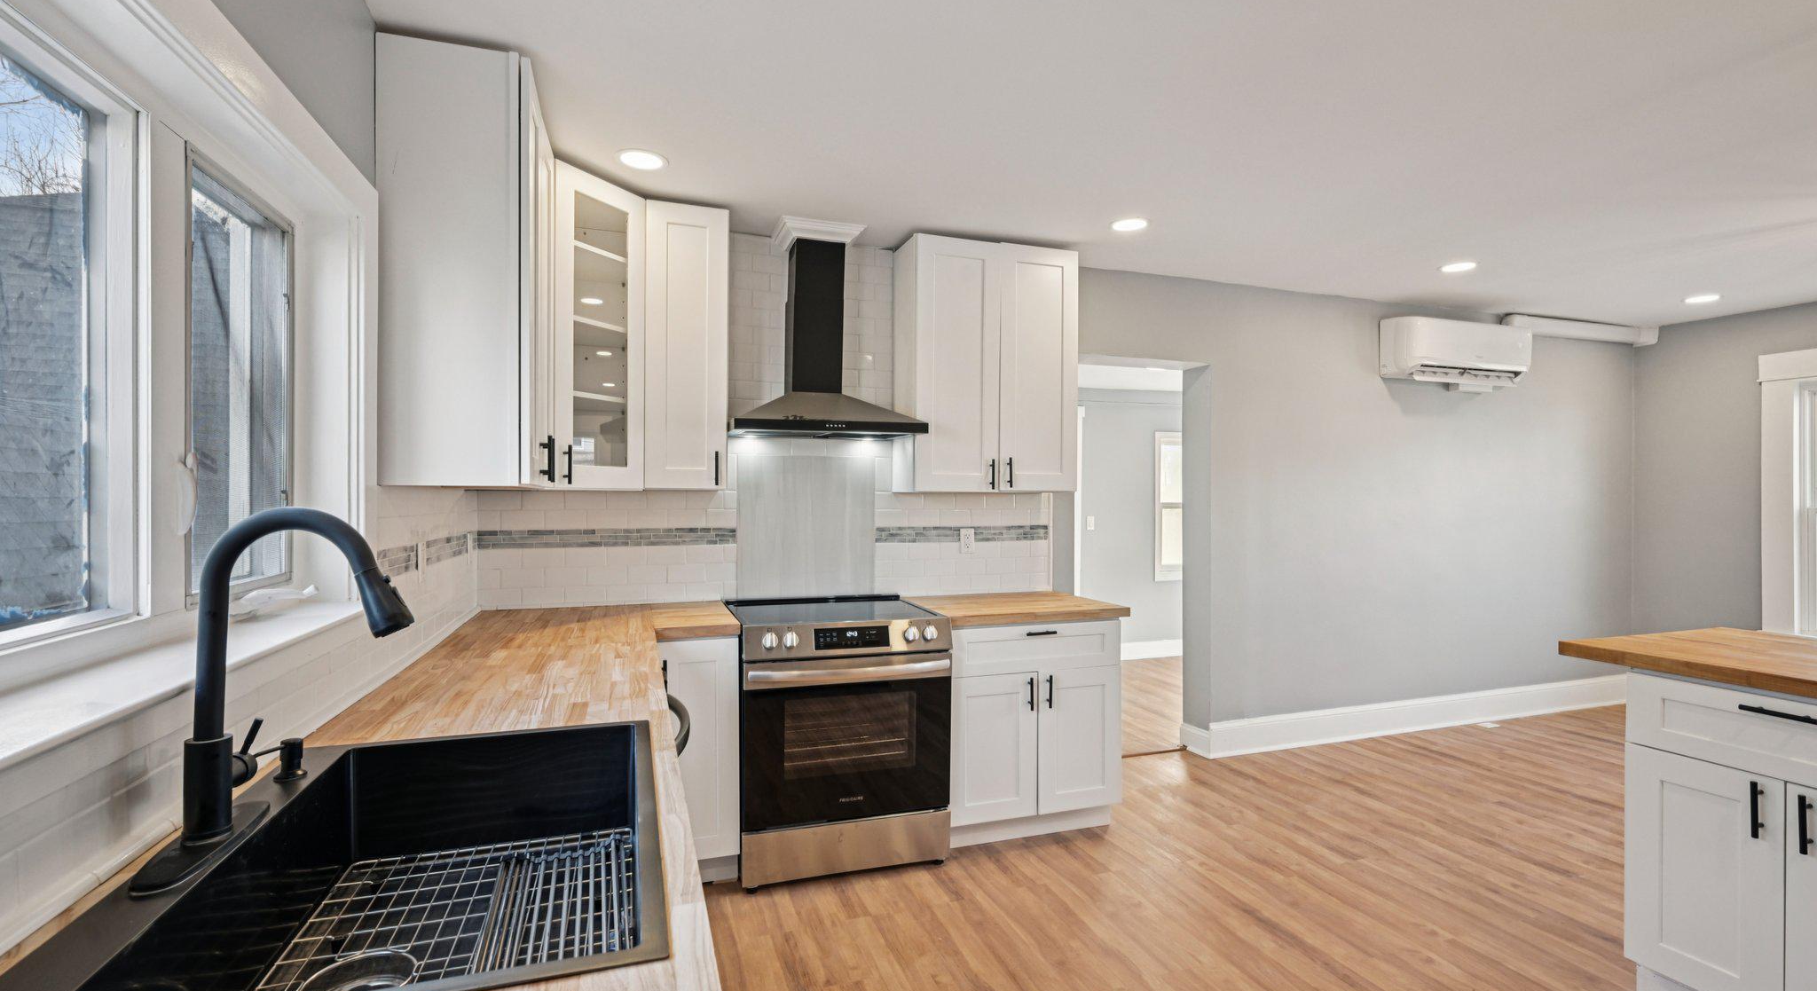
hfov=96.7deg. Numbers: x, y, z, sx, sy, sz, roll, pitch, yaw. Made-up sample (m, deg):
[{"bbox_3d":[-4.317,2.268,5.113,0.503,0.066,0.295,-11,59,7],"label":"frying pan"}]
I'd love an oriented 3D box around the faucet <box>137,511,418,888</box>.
[{"bbox_3d":[-0.816,0.236,1.075,0.270,0.433,0.260,0,0,-19],"label":"faucet"}]

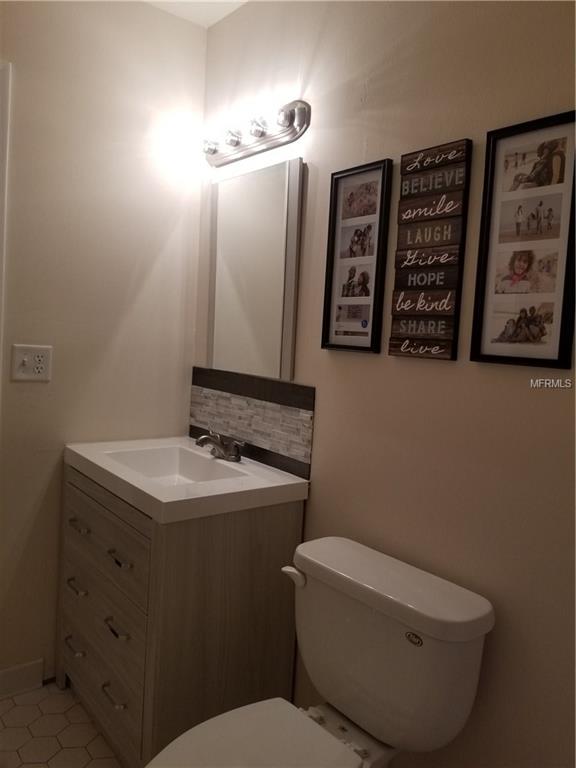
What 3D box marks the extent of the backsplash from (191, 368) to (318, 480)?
[{"bbox_3d":[-0.159,0.113,2.024,0.010,0.283,0.737,-1,6,-39],"label":"backsplash"}]

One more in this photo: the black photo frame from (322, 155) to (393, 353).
[{"bbox_3d":[0.186,-0.339,1.581,0.027,0.491,0.204,-1,6,-39],"label":"black photo frame"}]

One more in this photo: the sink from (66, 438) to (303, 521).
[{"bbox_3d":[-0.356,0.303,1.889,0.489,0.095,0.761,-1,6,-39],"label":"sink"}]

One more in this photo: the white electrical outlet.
[{"bbox_3d":[-0.848,-0.066,1.915,0.119,0.117,0.011,-1,6,-39],"label":"white electrical outlet"}]

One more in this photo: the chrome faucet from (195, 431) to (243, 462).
[{"bbox_3d":[-0.249,0.216,1.964,0.154,0.079,0.185,-1,6,-39],"label":"chrome faucet"}]

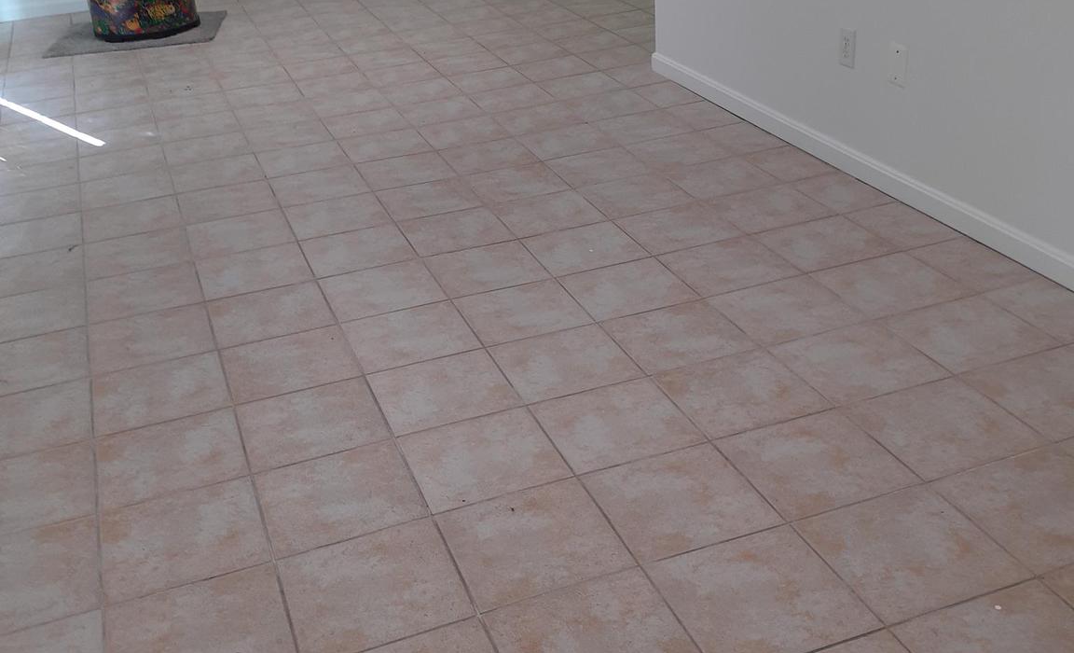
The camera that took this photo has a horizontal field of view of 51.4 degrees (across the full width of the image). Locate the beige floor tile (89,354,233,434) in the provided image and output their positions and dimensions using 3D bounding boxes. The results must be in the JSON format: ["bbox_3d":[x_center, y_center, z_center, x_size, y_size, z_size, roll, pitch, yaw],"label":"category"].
[{"bbox_3d":[-0.907,0.159,2.686,0.303,0.010,0.303,-13,29,-16],"label":"beige floor tile"}]

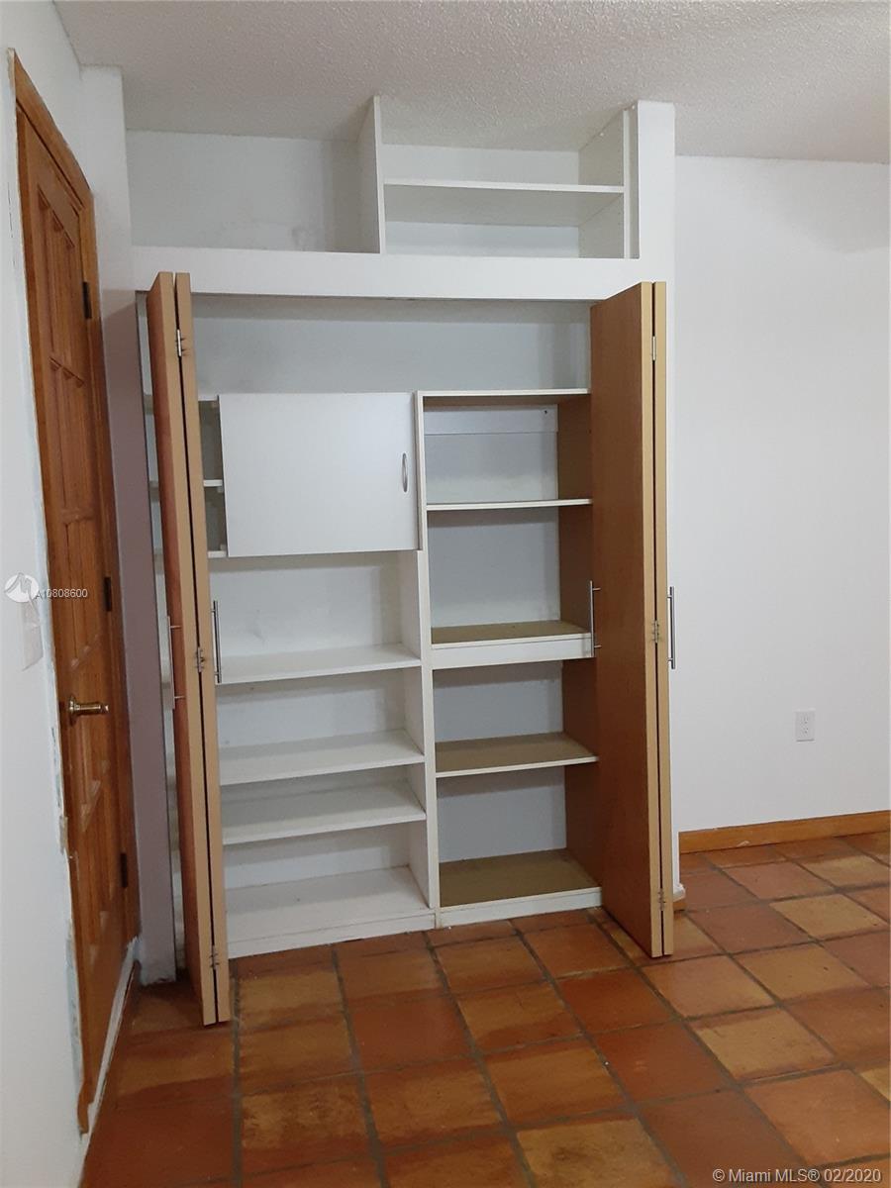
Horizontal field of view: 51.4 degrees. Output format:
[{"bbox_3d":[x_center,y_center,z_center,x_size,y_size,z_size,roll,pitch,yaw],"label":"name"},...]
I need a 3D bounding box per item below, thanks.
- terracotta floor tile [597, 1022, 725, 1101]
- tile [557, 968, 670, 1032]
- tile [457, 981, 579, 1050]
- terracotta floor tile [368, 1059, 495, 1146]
[{"bbox_3d":[0.532,1.167,2.311,0.271,0.015,0.277,-3,6,-12],"label":"terracotta floor tile"},{"bbox_3d":[0.468,1.140,2.592,0.270,0.015,0.278,-3,6,-12],"label":"tile"},{"bbox_3d":[0.191,1.156,2.532,0.280,0.015,0.284,-3,6,-12],"label":"tile"},{"bbox_3d":[-0.031,1.170,2.136,0.268,0.015,0.268,-3,6,-12],"label":"terracotta floor tile"}]

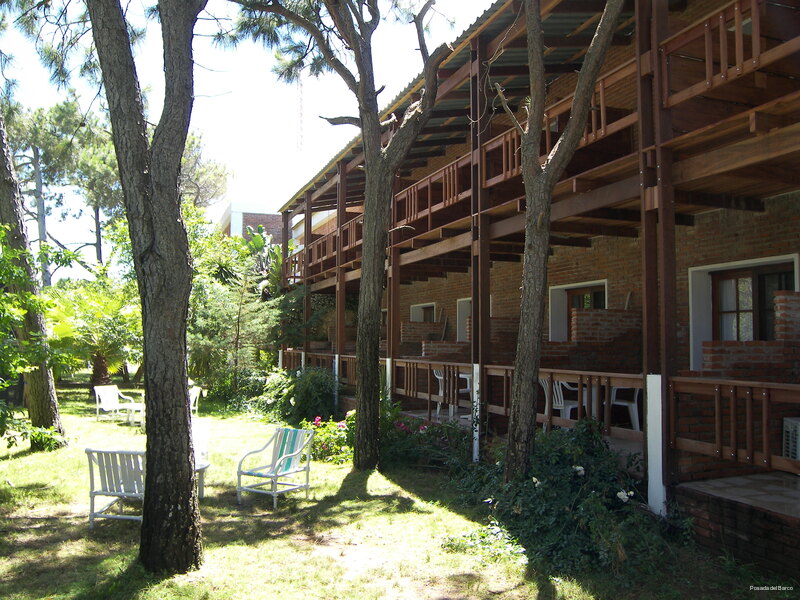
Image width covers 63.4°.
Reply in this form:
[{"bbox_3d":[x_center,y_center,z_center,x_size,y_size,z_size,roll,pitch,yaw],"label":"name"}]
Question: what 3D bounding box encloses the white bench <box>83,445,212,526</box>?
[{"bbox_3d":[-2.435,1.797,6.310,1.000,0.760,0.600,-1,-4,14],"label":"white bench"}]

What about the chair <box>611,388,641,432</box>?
[{"bbox_3d":[3.148,1.473,8.977,0.560,0.820,0.570,-1,-4,15],"label":"chair"}]

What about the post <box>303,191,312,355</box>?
[{"bbox_3d":[-2.679,-0.859,19.092,0.170,4.916,0.300,2,-4,-22],"label":"post"}]

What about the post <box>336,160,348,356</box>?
[{"bbox_3d":[-1.390,-1.058,15.884,0.170,4.868,0.300,2,-4,-22],"label":"post"}]

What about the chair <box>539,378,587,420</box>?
[{"bbox_3d":[2.288,1.475,9.073,0.560,0.820,0.570,2,-4,-28],"label":"chair"}]

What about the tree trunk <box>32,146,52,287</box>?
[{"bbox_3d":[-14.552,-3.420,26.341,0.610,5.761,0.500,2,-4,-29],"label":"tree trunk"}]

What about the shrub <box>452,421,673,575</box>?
[{"bbox_3d":[1.419,1.645,6.023,1.200,0.970,2.100,2,-4,-22],"label":"shrub"}]

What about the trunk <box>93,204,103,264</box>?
[{"bbox_3d":[-15.114,-3.277,32.331,0.450,3.025,0.380,2,-4,-25],"label":"trunk"}]

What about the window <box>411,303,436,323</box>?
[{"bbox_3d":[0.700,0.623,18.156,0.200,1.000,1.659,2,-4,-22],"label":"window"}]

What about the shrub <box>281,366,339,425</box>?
[{"bbox_3d":[-2.001,2.110,14.308,1.282,1.273,1.200,1,-4,-8],"label":"shrub"}]

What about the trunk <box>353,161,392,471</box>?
[{"bbox_3d":[-0.396,0.187,9.312,0.518,4.464,0.420,0,-4,-2],"label":"trunk"}]

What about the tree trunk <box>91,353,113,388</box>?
[{"bbox_3d":[-9.987,2.458,21.650,0.699,1.264,0.650,2,-4,-25],"label":"tree trunk"}]

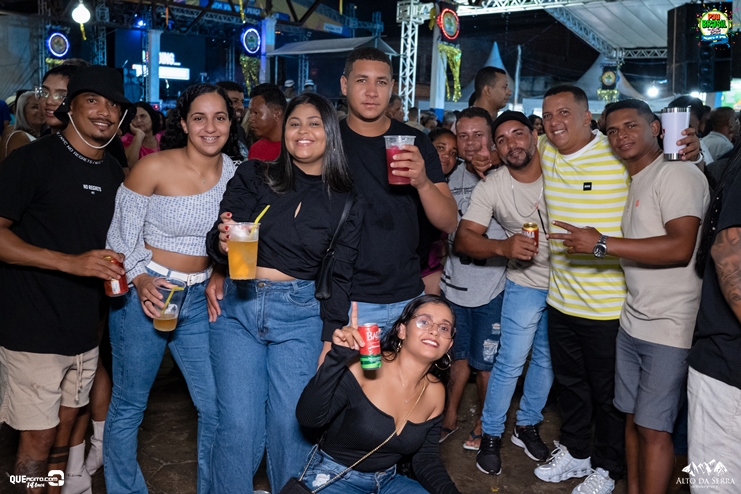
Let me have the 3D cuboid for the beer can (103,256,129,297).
[{"bbox_3d":[-0.791,0.092,2.290,0.066,0.122,0.066,-11,17,-19],"label":"beer can"}]

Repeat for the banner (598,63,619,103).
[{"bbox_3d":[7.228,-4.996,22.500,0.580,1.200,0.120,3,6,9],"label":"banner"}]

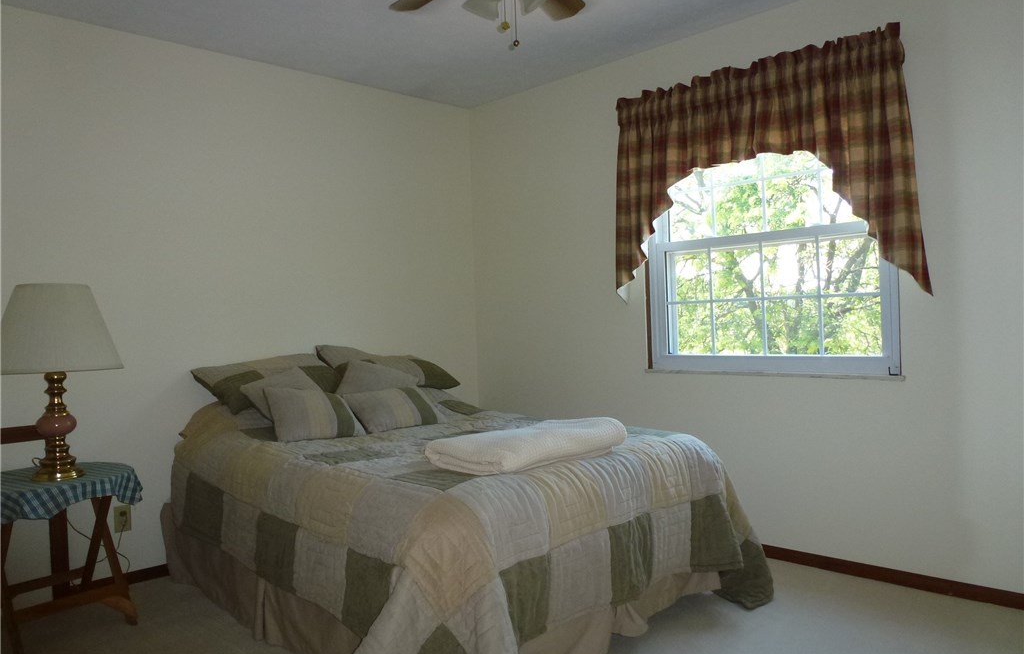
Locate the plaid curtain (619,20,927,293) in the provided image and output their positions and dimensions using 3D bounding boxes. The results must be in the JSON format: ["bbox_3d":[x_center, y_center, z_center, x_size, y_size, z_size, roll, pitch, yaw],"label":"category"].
[{"bbox_3d":[1.053,-0.633,3.160,1.380,1.050,0.120,-1,1,43],"label":"plaid curtain"}]

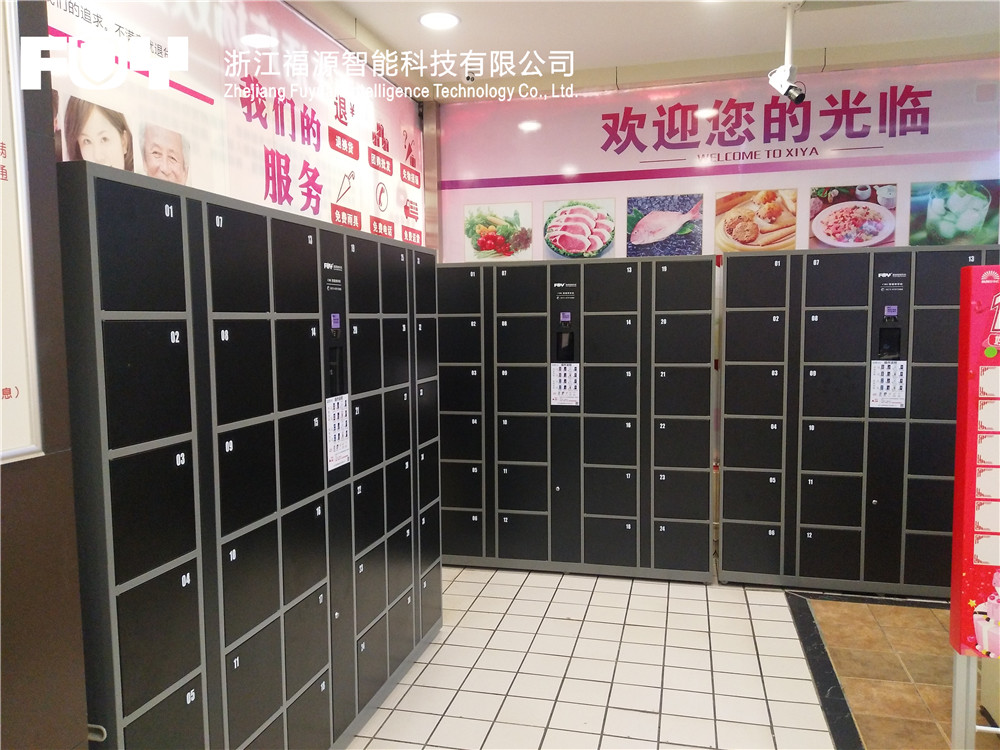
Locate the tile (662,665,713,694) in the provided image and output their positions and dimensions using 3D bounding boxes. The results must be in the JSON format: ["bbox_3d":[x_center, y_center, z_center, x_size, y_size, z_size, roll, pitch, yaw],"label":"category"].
[{"bbox_3d":[0.789,1.282,3.151,0.196,0.010,0.196,1,5,14],"label":"tile"}]

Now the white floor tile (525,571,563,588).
[{"bbox_3d":[0.246,1.184,4.291,0.195,0.010,0.195,0,5,14],"label":"white floor tile"}]

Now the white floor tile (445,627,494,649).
[{"bbox_3d":[-0.141,1.258,3.593,0.196,0.010,0.196,1,5,14],"label":"white floor tile"}]

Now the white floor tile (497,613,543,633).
[{"bbox_3d":[0.099,1.228,3.695,0.197,0.010,0.197,0,5,14],"label":"white floor tile"}]

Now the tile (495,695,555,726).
[{"bbox_3d":[0.100,1.293,2.877,0.196,0.010,0.196,1,5,14],"label":"tile"}]

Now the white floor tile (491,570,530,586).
[{"bbox_3d":[0.054,1.186,4.351,0.197,0.010,0.197,1,5,14],"label":"white floor tile"}]

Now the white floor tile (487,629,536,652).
[{"bbox_3d":[0.052,1.250,3.522,0.195,0.010,0.195,0,5,14],"label":"white floor tile"}]

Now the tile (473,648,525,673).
[{"bbox_3d":[0.003,1.259,3.312,0.197,0.010,0.197,1,5,14],"label":"tile"}]

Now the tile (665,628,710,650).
[{"bbox_3d":[0.877,1.235,3.503,0.197,0.010,0.197,1,5,14],"label":"tile"}]

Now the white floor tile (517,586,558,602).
[{"bbox_3d":[0.199,1.196,4.085,0.197,0.010,0.197,1,5,14],"label":"white floor tile"}]

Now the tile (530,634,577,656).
[{"bbox_3d":[0.251,1.261,3.495,0.196,0.010,0.196,1,5,14],"label":"tile"}]

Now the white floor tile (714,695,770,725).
[{"bbox_3d":[0.924,1.284,2.876,0.196,0.010,0.196,1,5,14],"label":"white floor tile"}]

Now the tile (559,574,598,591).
[{"bbox_3d":[0.441,1.185,4.242,0.195,0.010,0.195,0,5,14],"label":"tile"}]

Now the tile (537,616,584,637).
[{"bbox_3d":[0.294,1.230,3.651,0.196,0.010,0.196,1,5,14],"label":"tile"}]

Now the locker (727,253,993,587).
[{"bbox_3d":[2.091,0.250,4.207,1.650,1.856,0.450,1,5,14],"label":"locker"}]

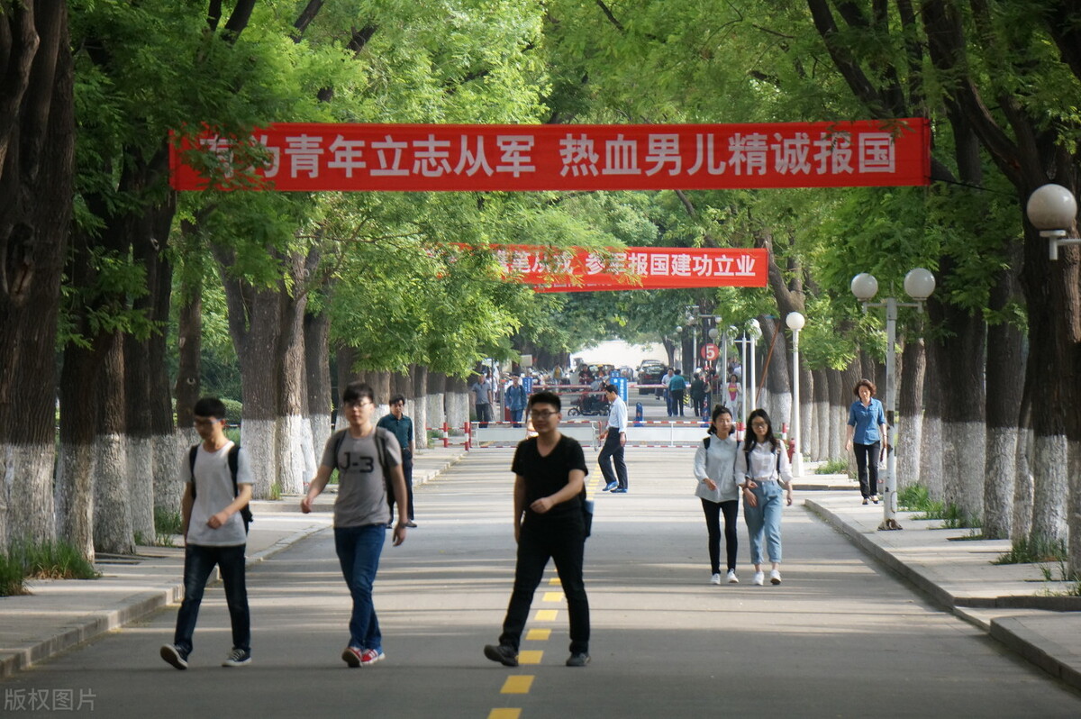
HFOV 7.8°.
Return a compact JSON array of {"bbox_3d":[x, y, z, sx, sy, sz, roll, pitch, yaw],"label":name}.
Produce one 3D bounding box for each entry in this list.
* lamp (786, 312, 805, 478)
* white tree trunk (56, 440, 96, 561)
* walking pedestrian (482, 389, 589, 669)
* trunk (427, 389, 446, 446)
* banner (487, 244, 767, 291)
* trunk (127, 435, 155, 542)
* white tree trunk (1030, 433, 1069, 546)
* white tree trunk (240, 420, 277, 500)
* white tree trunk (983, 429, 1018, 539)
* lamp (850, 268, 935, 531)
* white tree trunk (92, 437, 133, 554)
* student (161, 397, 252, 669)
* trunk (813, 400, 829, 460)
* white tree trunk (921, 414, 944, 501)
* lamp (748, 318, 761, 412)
[{"bbox_3d":[4.453,0.612,138.000,0.340,2.890,0.340,0,0,0],"label":"lamp"},{"bbox_3d":[-4.265,1.302,72.466,0.362,1.094,0.351,0,0,0],"label":"white tree trunk"},{"bbox_3d":[-0.020,1.069,50.000,0.500,1.750,0.560,0,0,35],"label":"walking pedestrian"},{"bbox_3d":[-2.759,1.481,210.000,0.470,1.220,0.470,0,0,0],"label":"trunk"},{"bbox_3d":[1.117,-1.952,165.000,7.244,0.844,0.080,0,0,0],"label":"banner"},{"bbox_3d":[-4.036,1.332,79.930,0.350,1.100,0.350,0,0,0],"label":"trunk"},{"bbox_3d":[4.863,1.283,75.470,0.370,1.130,0.370,0,0,0],"label":"white tree trunk"},{"bbox_3d":[-4.047,1.433,113.500,0.460,1.170,0.460,0,0,0],"label":"white tree trunk"},{"bbox_3d":[4.730,1.267,81.620,0.352,1.167,0.342,0,0,0],"label":"white tree trunk"},{"bbox_3d":[3.915,0.440,87.920,0.940,2.900,0.360,0,0,0],"label":"lamp"},{"bbox_3d":[-4.067,1.275,75.514,0.394,1.149,0.382,0,0,0],"label":"white tree trunk"},{"bbox_3d":[-2.149,1.117,51.000,0.520,1.752,0.600,0,0,30],"label":"student"},{"bbox_3d":[5.164,1.314,145.763,0.298,1.101,0.289,0,0,0],"label":"trunk"},{"bbox_3d":[5.100,1.294,102.963,0.304,1.123,0.295,0,0,0],"label":"white tree trunk"},{"bbox_3d":[4.495,0.524,167.480,0.310,2.750,0.310,0,0,0],"label":"lamp"}]

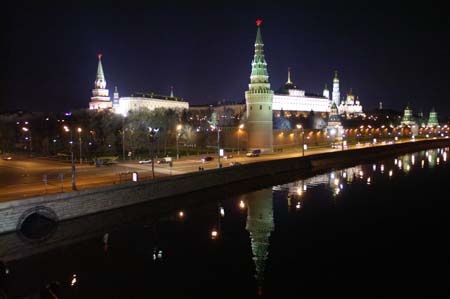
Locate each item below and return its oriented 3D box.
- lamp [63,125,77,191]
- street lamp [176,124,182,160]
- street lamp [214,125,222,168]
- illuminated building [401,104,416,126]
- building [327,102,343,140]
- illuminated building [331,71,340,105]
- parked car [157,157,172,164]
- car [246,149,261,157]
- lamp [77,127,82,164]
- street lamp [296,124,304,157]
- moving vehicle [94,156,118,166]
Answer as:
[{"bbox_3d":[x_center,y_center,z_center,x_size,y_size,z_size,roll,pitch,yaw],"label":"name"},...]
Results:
[{"bbox_3d":[-29.884,1.611,60.301,2.800,12.400,0.800,3,6,44],"label":"lamp"},{"bbox_3d":[-15.481,-2.193,104.737,0.600,12.000,2.500,-3,5,-30],"label":"street lamp"},{"bbox_3d":[-2.282,-0.646,87.283,0.600,12.100,2.600,-5,6,-43],"label":"street lamp"},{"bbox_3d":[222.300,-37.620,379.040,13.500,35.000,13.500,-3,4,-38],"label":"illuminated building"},{"bbox_3d":[93.310,-24.150,265.960,10.500,32.400,10.500,-3,4,-40],"label":"building"},{"bbox_3d":[176.280,-84.830,497.400,14.500,81.000,14.500,1,4,20],"label":"illuminated building"},{"bbox_3d":[-19.870,3.720,103.300,5.000,2.300,2.000,-3,4,-39],"label":"parked car"},{"bbox_3d":[12.340,1.530,133.790,6.000,2.600,2.100,-4,5,-44],"label":"car"},{"bbox_3d":[-44.822,-1.062,96.666,0.600,11.700,2.500,-2,4,-18],"label":"lamp"},{"bbox_3d":[28.857,-3.269,117.283,0.600,12.100,2.600,-5,6,-43],"label":"street lamp"},{"bbox_3d":[-36.880,3.759,97.000,2.400,2.700,6.600,3,5,38],"label":"moving vehicle"}]

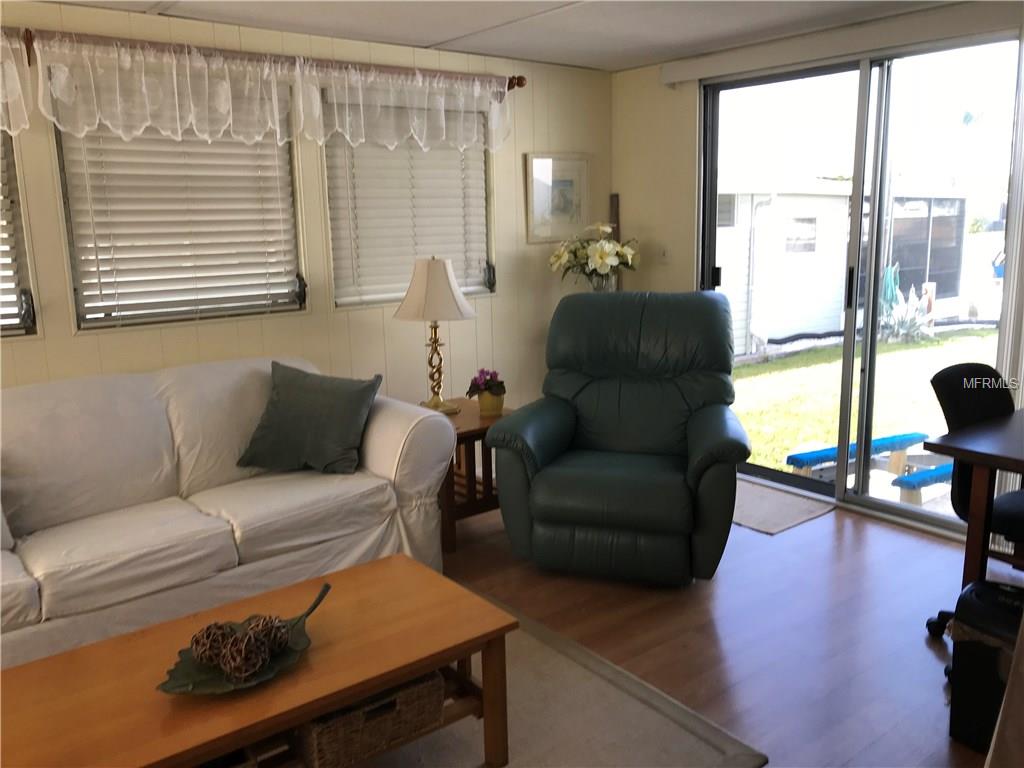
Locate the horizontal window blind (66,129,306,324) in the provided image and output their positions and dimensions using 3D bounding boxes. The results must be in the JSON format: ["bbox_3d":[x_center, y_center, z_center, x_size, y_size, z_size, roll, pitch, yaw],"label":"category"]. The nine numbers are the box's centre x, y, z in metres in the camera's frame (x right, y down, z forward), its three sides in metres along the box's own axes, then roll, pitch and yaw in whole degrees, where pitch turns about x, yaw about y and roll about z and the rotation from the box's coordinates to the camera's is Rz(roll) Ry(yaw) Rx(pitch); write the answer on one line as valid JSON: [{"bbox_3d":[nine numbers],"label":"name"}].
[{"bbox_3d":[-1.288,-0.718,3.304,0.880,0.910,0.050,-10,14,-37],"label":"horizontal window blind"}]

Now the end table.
[{"bbox_3d":[-0.254,0.396,3.815,0.532,0.522,0.597,-10,14,-37],"label":"end table"}]

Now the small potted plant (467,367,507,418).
[{"bbox_3d":[-0.107,0.034,3.555,0.170,0.195,0.165,-1,11,0],"label":"small potted plant"}]

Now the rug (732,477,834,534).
[{"bbox_3d":[1.098,0.567,4.113,0.522,0.012,0.800,-10,14,-37],"label":"rug"}]

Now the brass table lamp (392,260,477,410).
[{"bbox_3d":[-0.334,-0.221,3.632,0.360,0.668,0.360,-1,11,0],"label":"brass table lamp"}]

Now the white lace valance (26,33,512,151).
[{"bbox_3d":[-0.823,-1.177,3.473,2.065,0.360,0.080,-10,14,-37],"label":"white lace valance"}]

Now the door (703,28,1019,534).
[{"bbox_3d":[1.587,-0.423,3.829,0.120,2.040,1.780,-10,14,-37],"label":"door"}]

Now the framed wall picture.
[{"bbox_3d":[0.256,-0.993,4.422,0.435,0.465,0.030,-10,18,-37],"label":"framed wall picture"}]

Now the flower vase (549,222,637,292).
[{"bbox_3d":[0.438,-0.571,4.394,0.460,0.560,0.420,0,11,6],"label":"flower vase"}]

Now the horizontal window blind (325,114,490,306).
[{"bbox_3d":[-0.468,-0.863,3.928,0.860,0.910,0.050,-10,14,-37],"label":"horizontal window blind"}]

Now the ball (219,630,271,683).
[{"bbox_3d":[-0.578,0.590,1.793,0.117,0.117,0.117,-1,11,0],"label":"ball"}]

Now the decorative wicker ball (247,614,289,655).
[{"bbox_3d":[-0.522,0.539,1.776,0.097,0.095,0.097,-1,11,0],"label":"decorative wicker ball"}]

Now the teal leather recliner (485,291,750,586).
[{"bbox_3d":[0.510,0.166,3.504,0.950,1.060,0.960,2,12,17],"label":"teal leather recliner"}]

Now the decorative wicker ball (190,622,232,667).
[{"bbox_3d":[-0.672,0.584,1.857,0.107,0.107,0.107,-1,11,0],"label":"decorative wicker ball"}]

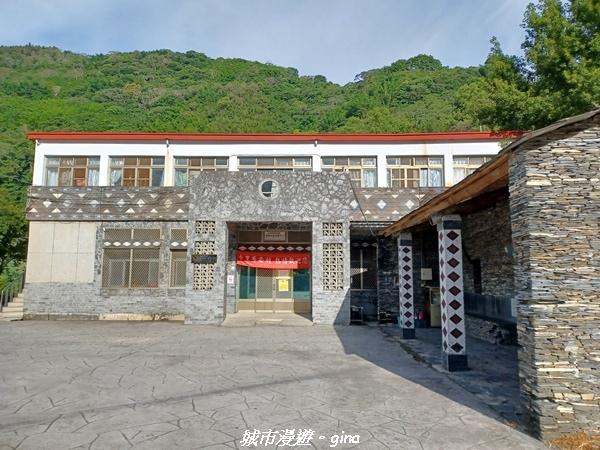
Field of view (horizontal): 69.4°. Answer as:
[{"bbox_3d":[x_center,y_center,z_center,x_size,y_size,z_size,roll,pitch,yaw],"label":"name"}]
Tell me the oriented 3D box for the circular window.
[{"bbox_3d":[-1.009,-1.160,14.247,0.677,0.652,0.150,0,-7,0],"label":"circular window"}]

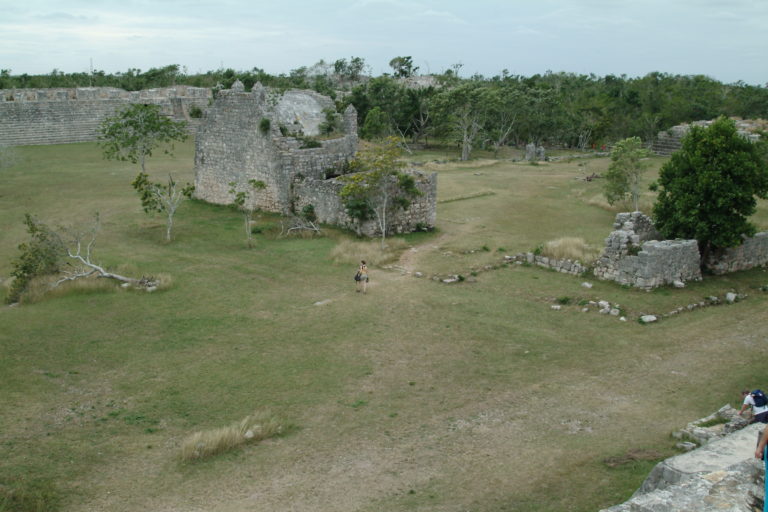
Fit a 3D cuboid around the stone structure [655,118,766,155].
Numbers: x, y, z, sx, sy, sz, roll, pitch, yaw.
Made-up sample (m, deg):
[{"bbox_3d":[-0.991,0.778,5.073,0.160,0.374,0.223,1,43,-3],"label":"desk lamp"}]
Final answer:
[{"bbox_3d":[46.067,-16.689,106.454,15.000,5.000,14.000,13,18,43],"label":"stone structure"}]

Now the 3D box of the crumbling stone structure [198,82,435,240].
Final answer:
[{"bbox_3d":[-5.438,-8.475,59.888,8.000,9.800,22.500,-12,18,-43],"label":"crumbling stone structure"}]

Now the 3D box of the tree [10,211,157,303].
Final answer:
[{"bbox_3d":[-14.401,0.152,37.327,6.900,3.200,4.200,-3,14,-14],"label":"tree"}]

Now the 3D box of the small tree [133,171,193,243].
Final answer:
[{"bbox_3d":[-14.006,-3.093,48.780,3.780,4.310,3.780,-4,14,-16],"label":"small tree"}]

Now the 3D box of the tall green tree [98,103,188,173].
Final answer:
[{"bbox_3d":[-23.961,-11.340,76.514,8.610,7.670,8.610,-4,14,-17],"label":"tall green tree"}]

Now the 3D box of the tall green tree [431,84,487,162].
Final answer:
[{"bbox_3d":[9.310,-16.759,95.980,6.720,9.620,6.720,1,13,5],"label":"tall green tree"}]

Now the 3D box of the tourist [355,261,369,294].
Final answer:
[{"bbox_3d":[-1.096,0.999,37.313,0.600,1.660,0.450,2,13,8],"label":"tourist"}]

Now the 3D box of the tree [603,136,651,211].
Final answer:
[{"bbox_3d":[18.649,-6.181,59.061,3.540,5.900,3.540,4,14,17],"label":"tree"}]

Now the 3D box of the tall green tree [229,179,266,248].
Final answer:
[{"bbox_3d":[-8.306,-2.550,46.733,2.220,4.230,2.220,-2,13,-10],"label":"tall green tree"}]

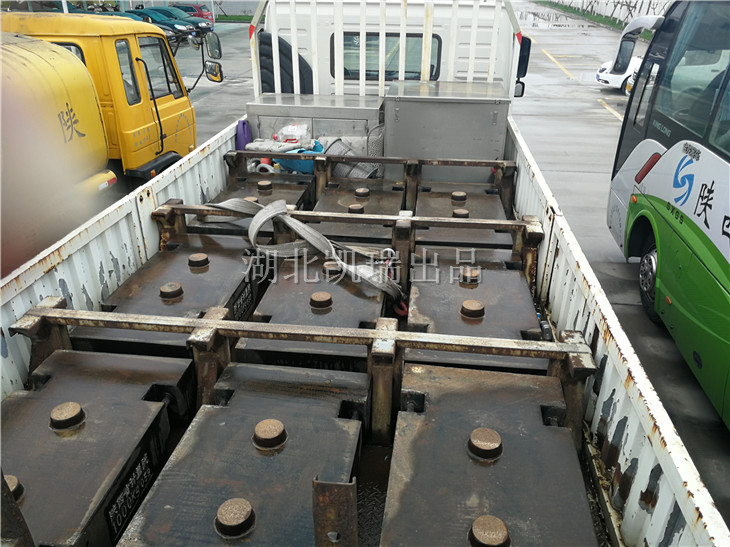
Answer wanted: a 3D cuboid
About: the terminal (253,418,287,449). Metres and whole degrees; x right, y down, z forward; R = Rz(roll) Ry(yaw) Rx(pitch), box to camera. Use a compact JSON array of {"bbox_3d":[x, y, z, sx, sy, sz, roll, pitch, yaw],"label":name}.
[{"bbox_3d":[-0.285,0.479,1.712,0.098,0.034,0.098,0,27,0],"label":"terminal"}]

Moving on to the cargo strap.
[{"bbox_3d":[-0.315,-0.167,2.943,1.130,0.310,0.380,10,28,19],"label":"cargo strap"}]

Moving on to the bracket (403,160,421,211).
[{"bbox_3d":[0.338,-0.604,4.029,0.121,0.396,0.163,3,27,7],"label":"bracket"}]

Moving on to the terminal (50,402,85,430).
[{"bbox_3d":[-0.929,0.447,1.781,0.098,0.034,0.098,3,27,7],"label":"terminal"}]

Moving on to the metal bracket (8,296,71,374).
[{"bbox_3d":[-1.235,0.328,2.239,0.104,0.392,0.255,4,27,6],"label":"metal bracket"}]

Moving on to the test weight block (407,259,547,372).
[{"bbox_3d":[0.477,0.113,2.570,0.531,0.100,1.029,3,27,6],"label":"test weight block"}]

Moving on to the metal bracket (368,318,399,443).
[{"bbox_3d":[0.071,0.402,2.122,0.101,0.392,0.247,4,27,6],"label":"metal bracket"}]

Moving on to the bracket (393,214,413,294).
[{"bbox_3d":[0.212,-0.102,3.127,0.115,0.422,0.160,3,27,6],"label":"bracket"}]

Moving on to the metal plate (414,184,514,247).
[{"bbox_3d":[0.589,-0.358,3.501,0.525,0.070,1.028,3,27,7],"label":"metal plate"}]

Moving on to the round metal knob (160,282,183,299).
[{"bbox_3d":[-0.928,0.084,2.735,0.105,0.040,0.105,0,27,0],"label":"round metal knob"}]

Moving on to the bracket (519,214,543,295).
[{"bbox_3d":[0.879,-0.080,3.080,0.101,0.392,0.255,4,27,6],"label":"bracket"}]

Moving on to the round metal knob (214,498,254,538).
[{"bbox_3d":[-0.357,0.673,1.573,0.105,0.040,0.105,0,27,0],"label":"round metal knob"}]

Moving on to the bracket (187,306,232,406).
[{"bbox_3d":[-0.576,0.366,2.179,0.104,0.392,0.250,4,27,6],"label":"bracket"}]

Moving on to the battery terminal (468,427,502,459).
[{"bbox_3d":[0.355,0.497,1.673,0.098,0.034,0.098,3,27,7],"label":"battery terminal"}]

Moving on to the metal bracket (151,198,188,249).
[{"bbox_3d":[-1.075,-0.188,3.203,0.121,0.396,0.224,3,27,7],"label":"metal bracket"}]

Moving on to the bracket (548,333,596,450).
[{"bbox_3d":[0.705,0.424,1.968,0.121,0.396,0.224,3,27,7],"label":"bracket"}]

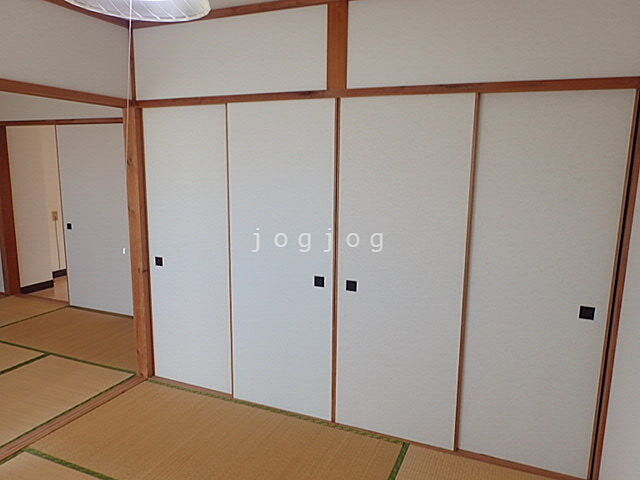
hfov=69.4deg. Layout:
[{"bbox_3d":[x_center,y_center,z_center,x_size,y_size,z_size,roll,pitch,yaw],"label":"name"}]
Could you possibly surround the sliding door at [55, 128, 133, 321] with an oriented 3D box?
[{"bbox_3d":[-2.089,-0.179,4.352,0.870,1.770,0.045,5,10,22],"label":"sliding door"}]

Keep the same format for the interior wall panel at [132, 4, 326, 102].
[{"bbox_3d":[-0.548,-1.023,2.595,1.260,0.415,0.050,5,10,22],"label":"interior wall panel"}]

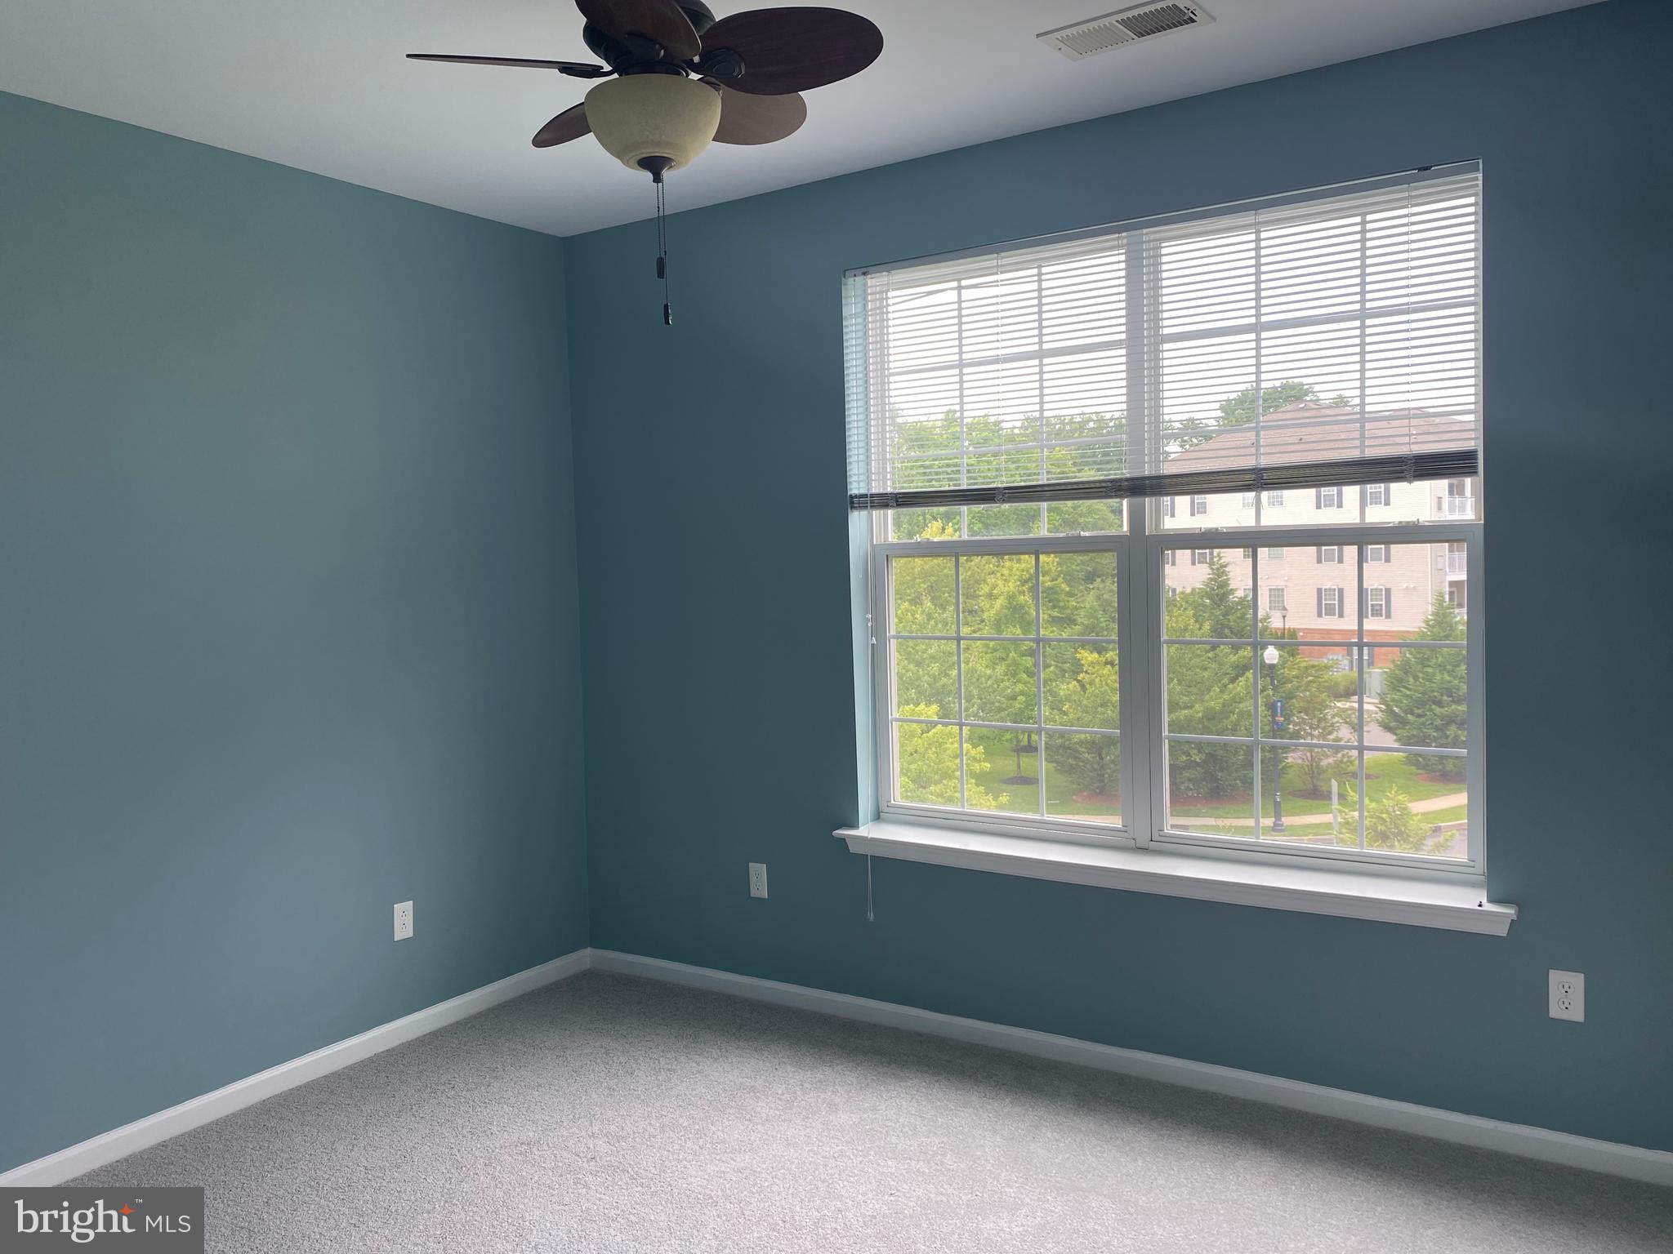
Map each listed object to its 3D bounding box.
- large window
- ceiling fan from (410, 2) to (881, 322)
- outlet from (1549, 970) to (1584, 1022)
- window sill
[{"bbox_3d":[0.843,-0.237,3.572,1.804,1.767,0.130,1,4,33],"label":"large window"},{"bbox_3d":[-0.359,-0.969,2.504,0.920,0.723,0.920,1,4,33],"label":"ceiling fan"},{"bbox_3d":[1.729,0.876,2.976,0.070,0.115,0.008,1,4,33],"label":"outlet"},{"bbox_3d":[0.849,0.695,3.587,1.934,0.076,0.175,1,4,33],"label":"window sill"}]

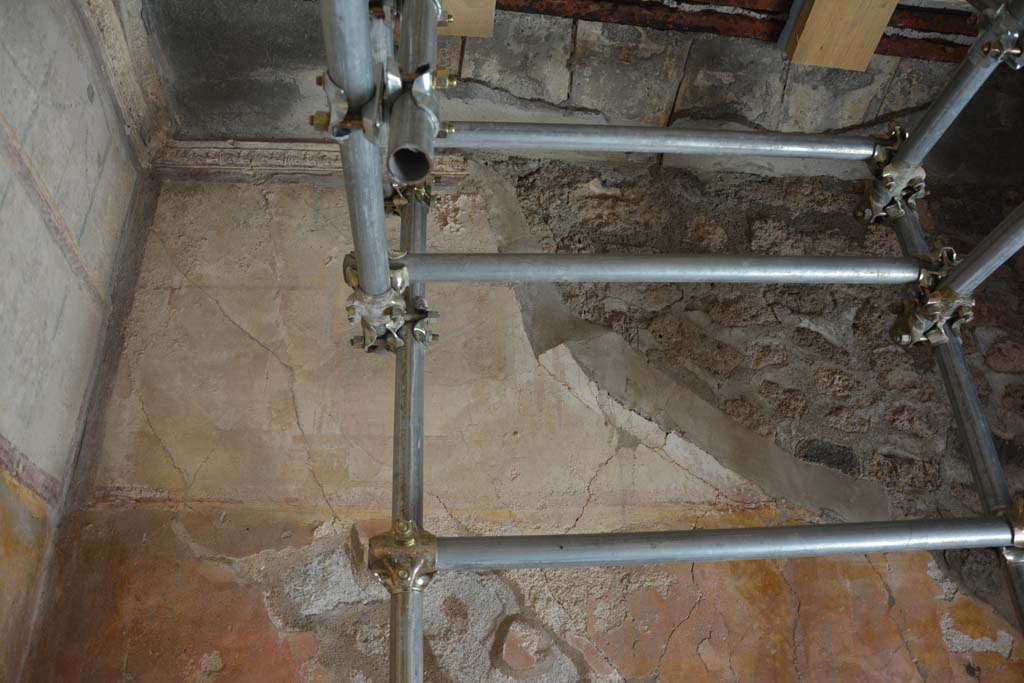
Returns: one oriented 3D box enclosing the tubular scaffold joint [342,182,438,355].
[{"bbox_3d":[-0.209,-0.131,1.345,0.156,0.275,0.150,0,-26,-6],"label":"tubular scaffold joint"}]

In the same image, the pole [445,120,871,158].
[{"bbox_3d":[0.269,-0.390,1.485,0.962,0.049,0.049,0,-26,-6],"label":"pole"}]

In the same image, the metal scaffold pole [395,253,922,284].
[{"bbox_3d":[0.280,-0.129,1.364,0.995,0.049,0.049,0,-26,-6],"label":"metal scaffold pole"}]

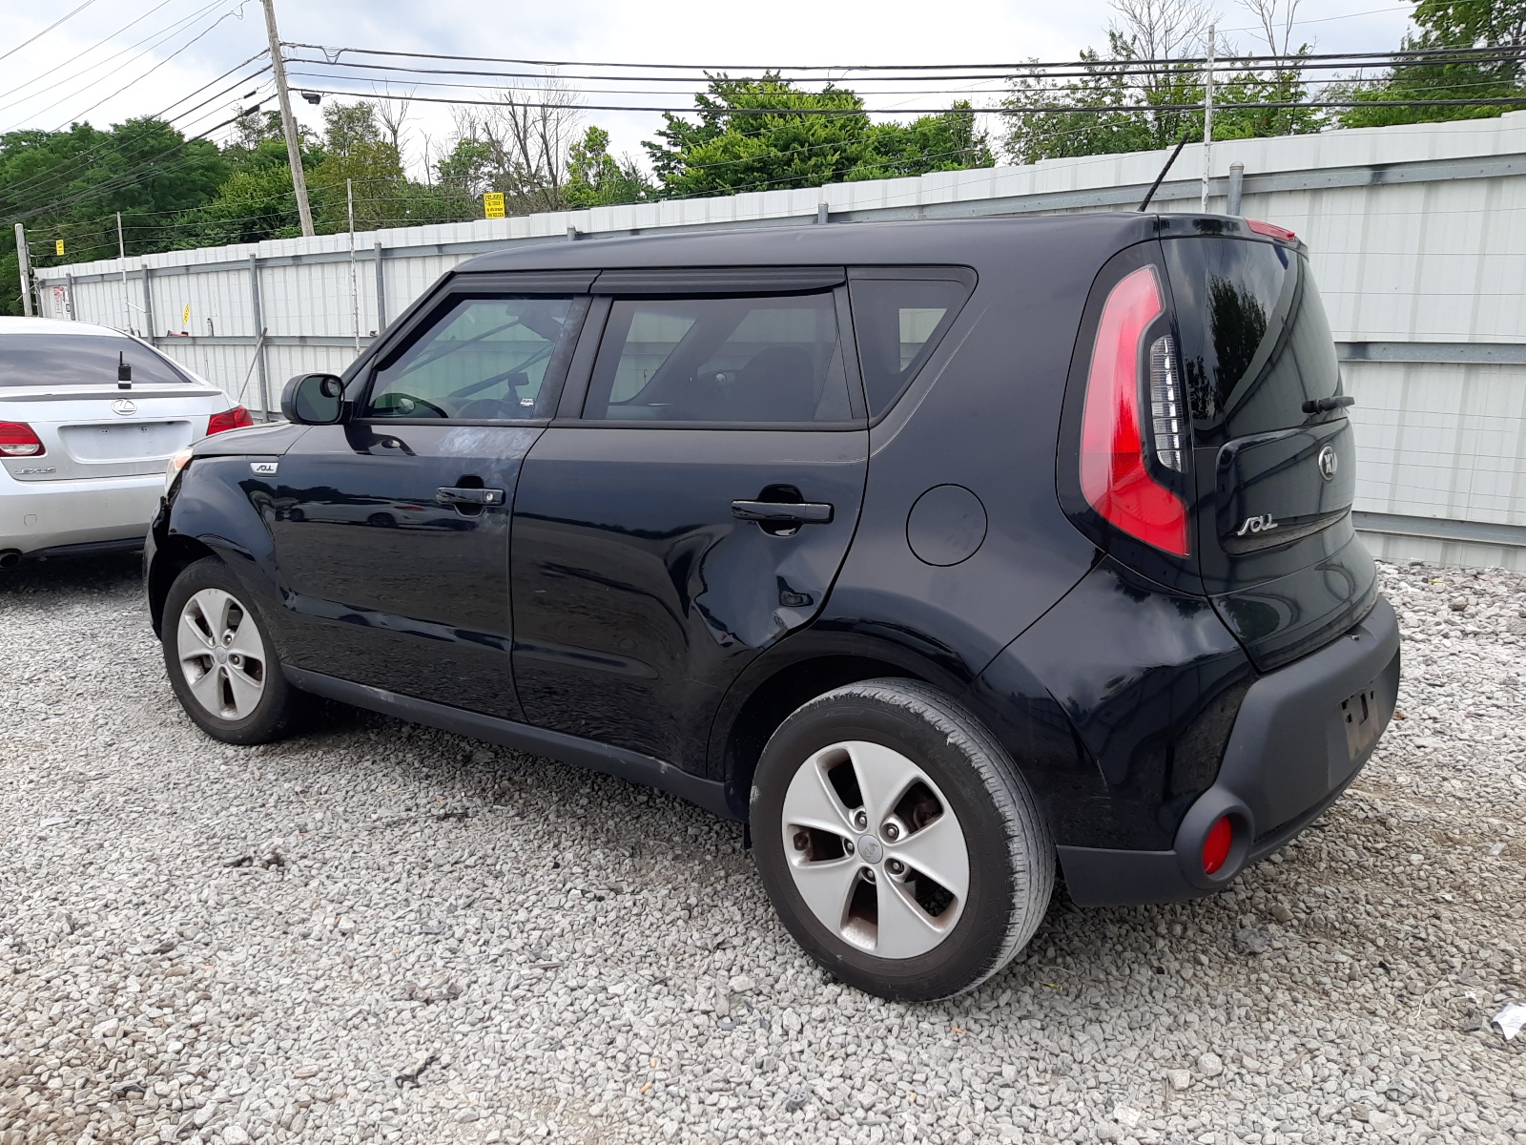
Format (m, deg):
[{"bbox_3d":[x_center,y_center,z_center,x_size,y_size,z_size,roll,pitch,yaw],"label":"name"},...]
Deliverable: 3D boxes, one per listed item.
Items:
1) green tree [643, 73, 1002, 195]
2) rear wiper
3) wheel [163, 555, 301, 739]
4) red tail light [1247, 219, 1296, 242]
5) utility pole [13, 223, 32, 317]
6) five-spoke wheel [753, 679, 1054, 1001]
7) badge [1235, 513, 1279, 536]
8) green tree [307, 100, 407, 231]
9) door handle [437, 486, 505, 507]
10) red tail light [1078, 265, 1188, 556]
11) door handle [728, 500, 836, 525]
[{"bbox_3d":[1.226,-6.353,23.627,7.200,6.900,5.800,1,10,3],"label":"green tree"},{"bbox_3d":[1.286,-0.375,2.582,0.060,0.045,0.350,8,12,37],"label":"rear wiper"},{"bbox_3d":[-1.773,0.262,3.912,0.648,0.645,0.210,6,11,28],"label":"wheel"},{"bbox_3d":[1.121,-0.746,2.507,0.048,0.036,0.300,8,12,37],"label":"red tail light"},{"bbox_3d":[-14.085,-4.771,22.000,0.170,3.750,0.170,0,10,0],"label":"utility pole"},{"bbox_3d":[0.270,0.548,2.384,0.648,0.645,0.210,8,12,37],"label":"five-spoke wheel"},{"bbox_3d":[0.942,-0.092,2.177,0.175,0.035,0.015,-9,14,-44],"label":"badge"},{"bbox_3d":[-11.667,-9.274,33.461,3.300,8.700,3.300,-3,11,-18],"label":"green tree"},{"bbox_3d":[-0.746,-0.196,2.929,0.255,0.038,0.042,8,12,37],"label":"door handle"},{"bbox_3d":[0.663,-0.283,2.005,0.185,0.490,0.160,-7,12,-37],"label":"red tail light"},{"bbox_3d":[0.038,-0.122,2.338,0.250,0.038,0.042,8,12,37],"label":"door handle"}]

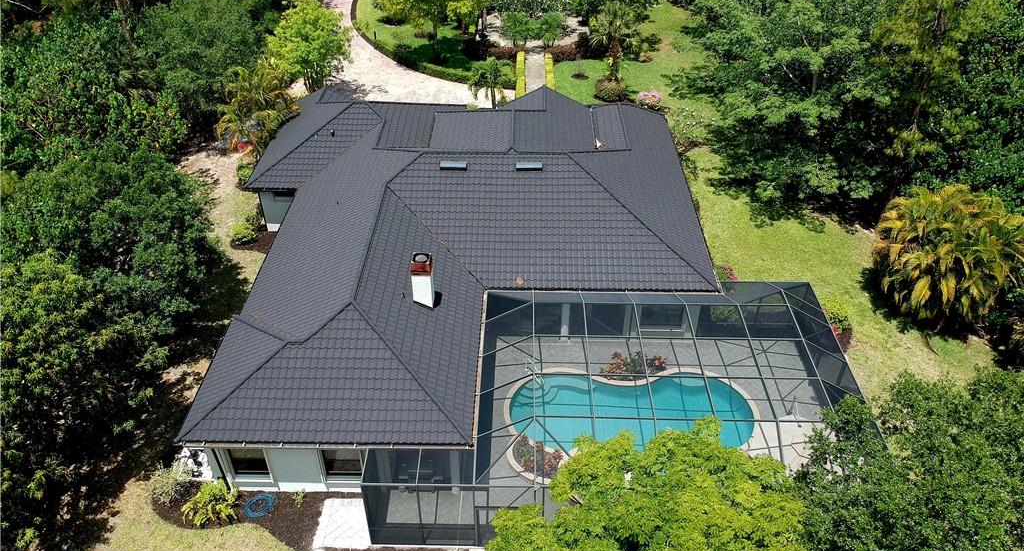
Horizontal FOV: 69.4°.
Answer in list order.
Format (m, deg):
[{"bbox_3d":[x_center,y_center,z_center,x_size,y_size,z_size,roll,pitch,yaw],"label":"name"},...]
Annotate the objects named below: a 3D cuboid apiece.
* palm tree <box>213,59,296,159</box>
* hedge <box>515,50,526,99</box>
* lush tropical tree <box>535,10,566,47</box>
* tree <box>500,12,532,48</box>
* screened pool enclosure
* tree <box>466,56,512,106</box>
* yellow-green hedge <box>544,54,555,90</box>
[{"bbox_3d":[-16.600,-11.450,48.100,5.000,5.100,5.000,1,38,1],"label":"palm tree"},{"bbox_3d":[0.601,-13.529,50.897,0.650,0.650,8.600,1,39,1],"label":"hedge"},{"bbox_3d":[2.796,-18.196,55.041,2.250,2.650,2.250,1,39,1],"label":"lush tropical tree"},{"bbox_3d":[0.370,-19.950,60.300,2.600,3.000,2.600,1,38,1],"label":"tree"},{"bbox_3d":[3.919,4.373,27.954,17.100,4.410,10.340,1,38,1],"label":"screened pool enclosure"},{"bbox_3d":[-1.414,-12.004,46.768,2.800,3.500,2.800,1,39,1],"label":"tree"},{"bbox_3d":[2.855,-15.300,56.367,0.620,0.660,7.400,1,38,1],"label":"yellow-green hedge"}]

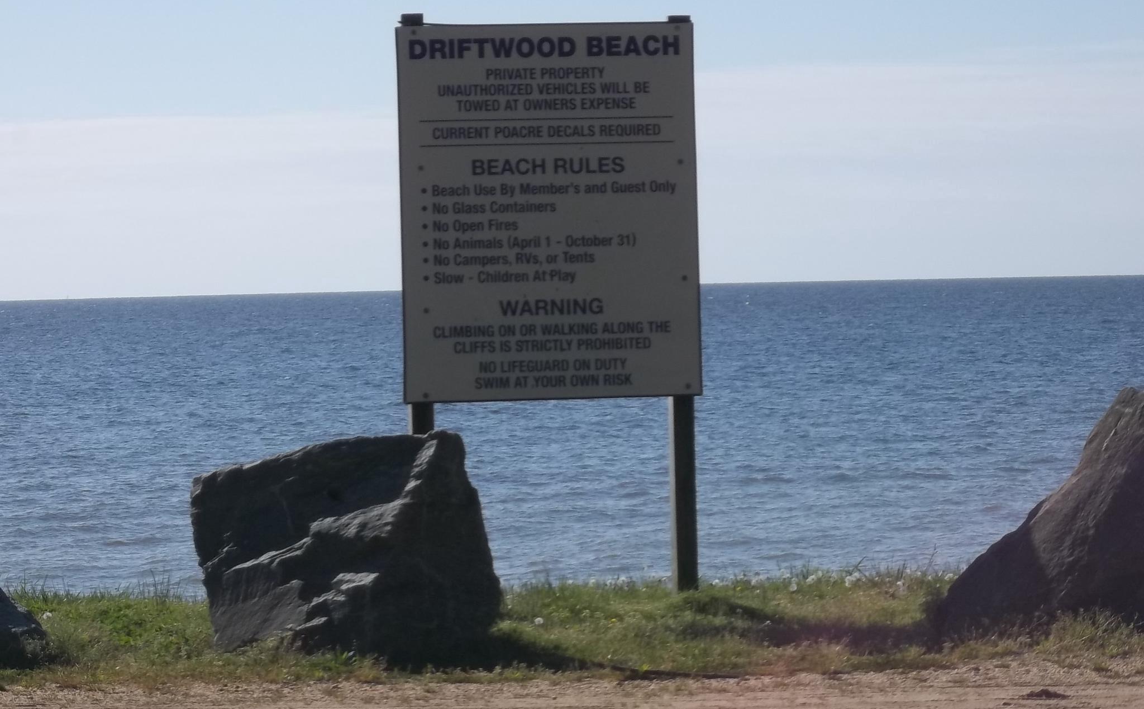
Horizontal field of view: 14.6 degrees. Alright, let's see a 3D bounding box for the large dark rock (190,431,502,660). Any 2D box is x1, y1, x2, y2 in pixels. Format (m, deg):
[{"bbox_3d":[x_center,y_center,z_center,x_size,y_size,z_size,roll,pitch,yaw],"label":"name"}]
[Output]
[{"bbox_3d":[-0.821,0.707,16.300,1.120,0.840,0.800,-1,1,0],"label":"large dark rock"}]

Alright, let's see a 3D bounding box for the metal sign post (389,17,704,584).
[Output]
[{"bbox_3d":[-0.084,-0.200,18.250,1.225,2.376,0.110,-1,1,-11],"label":"metal sign post"}]

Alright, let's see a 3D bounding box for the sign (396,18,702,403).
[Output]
[{"bbox_3d":[-0.092,-0.580,18.200,1.225,1.524,0.030,-1,1,-11],"label":"sign"}]

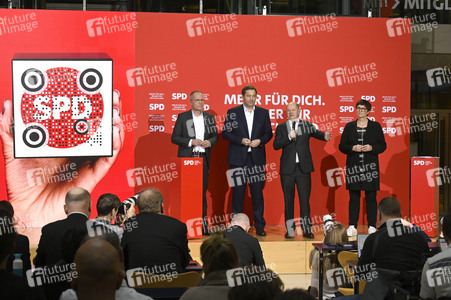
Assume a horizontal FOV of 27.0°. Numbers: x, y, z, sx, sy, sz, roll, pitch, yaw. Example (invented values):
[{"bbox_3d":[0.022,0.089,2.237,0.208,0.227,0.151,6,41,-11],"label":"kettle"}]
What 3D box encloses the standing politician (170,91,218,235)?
[{"bbox_3d":[-0.391,0.169,12.000,0.580,1.830,0.420,0,0,-16],"label":"standing politician"}]

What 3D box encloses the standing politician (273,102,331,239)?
[{"bbox_3d":[0.959,0.257,11.750,0.710,1.690,0.450,0,0,-3],"label":"standing politician"}]

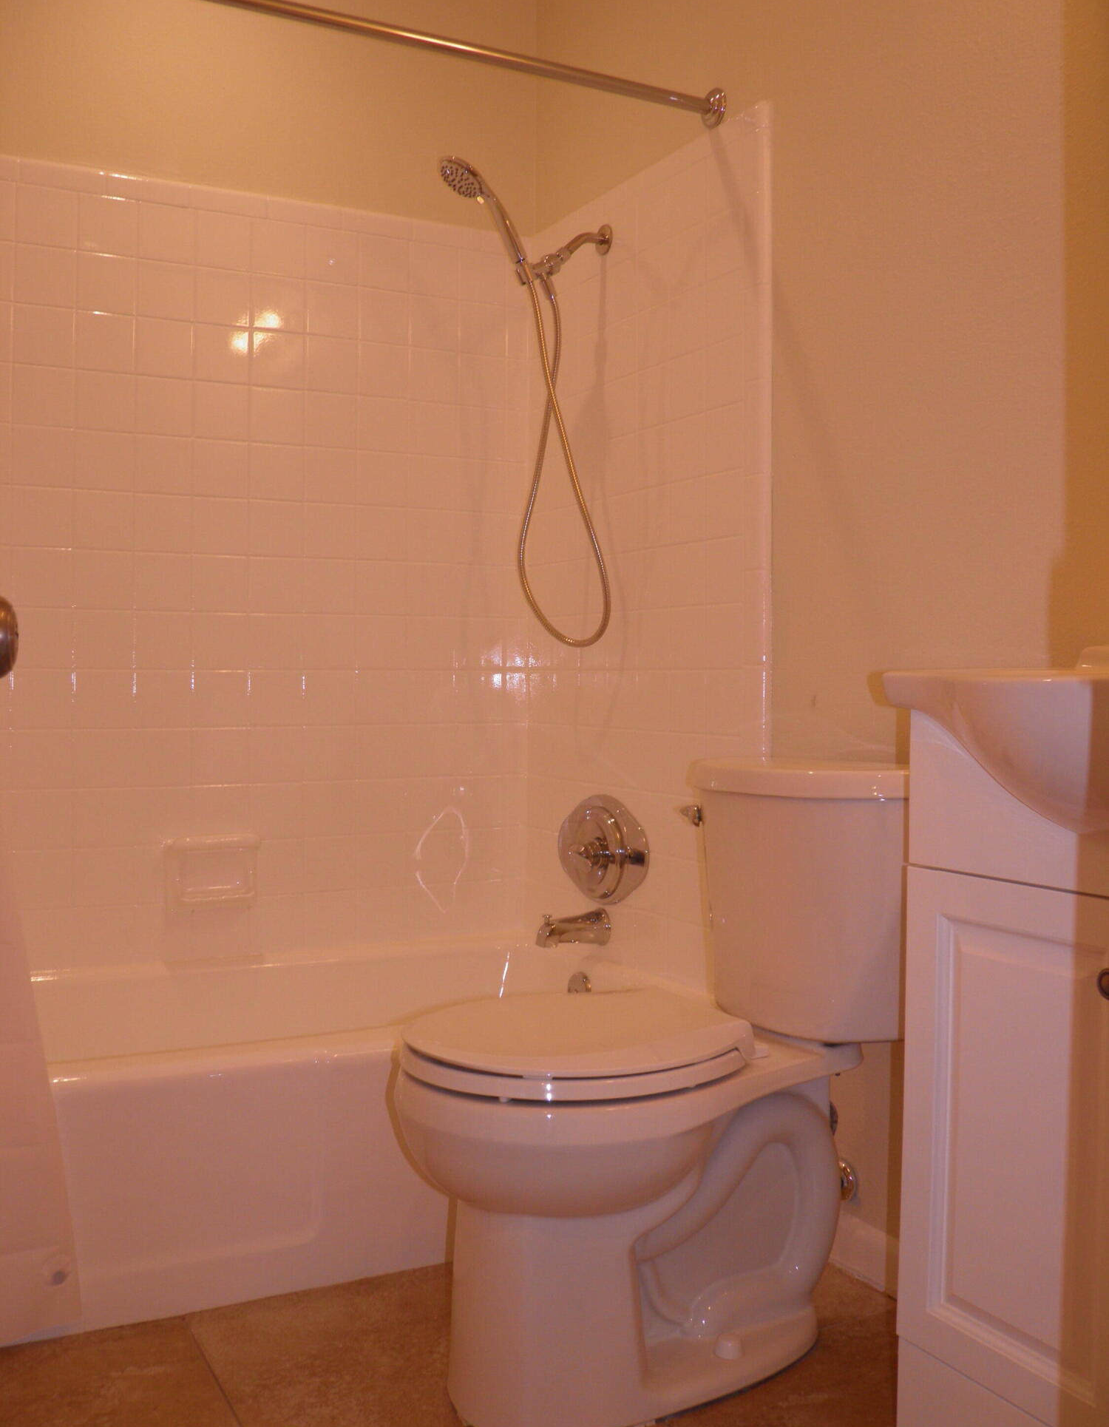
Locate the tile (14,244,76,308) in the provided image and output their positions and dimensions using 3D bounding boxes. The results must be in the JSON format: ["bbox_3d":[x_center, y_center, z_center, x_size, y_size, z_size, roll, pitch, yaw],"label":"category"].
[{"bbox_3d":[-0.904,-0.773,2.274,0.108,0.108,0.010,-1,2,-28],"label":"tile"}]

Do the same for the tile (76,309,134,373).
[{"bbox_3d":[-0.823,-0.681,2.341,0.108,0.108,0.009,-1,2,-28],"label":"tile"}]

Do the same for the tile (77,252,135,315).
[{"bbox_3d":[-0.814,-0.778,2.326,0.108,0.108,0.010,-1,2,-28],"label":"tile"}]

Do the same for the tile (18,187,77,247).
[{"bbox_3d":[-0.908,-0.886,2.292,0.108,0.108,0.009,-1,2,-28],"label":"tile"}]

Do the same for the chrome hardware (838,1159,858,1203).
[{"bbox_3d":[0.411,0.682,1.876,0.030,0.064,0.064,-1,2,-28],"label":"chrome hardware"}]

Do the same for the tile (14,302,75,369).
[{"bbox_3d":[-0.908,-0.668,2.278,0.108,0.108,0.010,-1,2,-28],"label":"tile"}]

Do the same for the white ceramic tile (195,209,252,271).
[{"bbox_3d":[-0.631,-0.899,2.438,0.108,0.108,0.009,-1,2,-28],"label":"white ceramic tile"}]

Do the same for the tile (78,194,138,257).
[{"bbox_3d":[-0.810,-0.882,2.322,0.108,0.108,0.010,-1,2,-28],"label":"tile"}]

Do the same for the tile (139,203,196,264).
[{"bbox_3d":[-0.724,-0.894,2.389,0.108,0.108,0.009,-1,2,-28],"label":"tile"}]

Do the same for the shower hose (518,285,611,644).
[{"bbox_3d":[0.018,-0.465,2.385,0.190,0.700,0.100,1,2,19],"label":"shower hose"}]

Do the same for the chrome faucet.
[{"bbox_3d":[0.035,0.415,2.460,0.135,0.070,0.062,-1,2,-28],"label":"chrome faucet"}]

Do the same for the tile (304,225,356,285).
[{"bbox_3d":[-0.444,-0.905,2.539,0.108,0.108,0.009,-1,2,-28],"label":"tile"}]

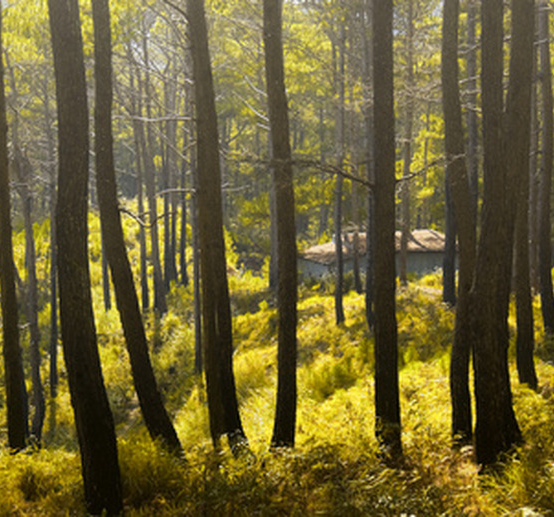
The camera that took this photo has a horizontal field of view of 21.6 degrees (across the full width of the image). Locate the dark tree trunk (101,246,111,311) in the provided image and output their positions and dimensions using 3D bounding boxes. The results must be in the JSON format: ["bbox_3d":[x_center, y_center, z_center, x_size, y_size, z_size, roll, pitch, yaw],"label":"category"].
[{"bbox_3d":[-5.640,0.663,48.000,0.199,2.061,0.182,-4,2,0],"label":"dark tree trunk"}]

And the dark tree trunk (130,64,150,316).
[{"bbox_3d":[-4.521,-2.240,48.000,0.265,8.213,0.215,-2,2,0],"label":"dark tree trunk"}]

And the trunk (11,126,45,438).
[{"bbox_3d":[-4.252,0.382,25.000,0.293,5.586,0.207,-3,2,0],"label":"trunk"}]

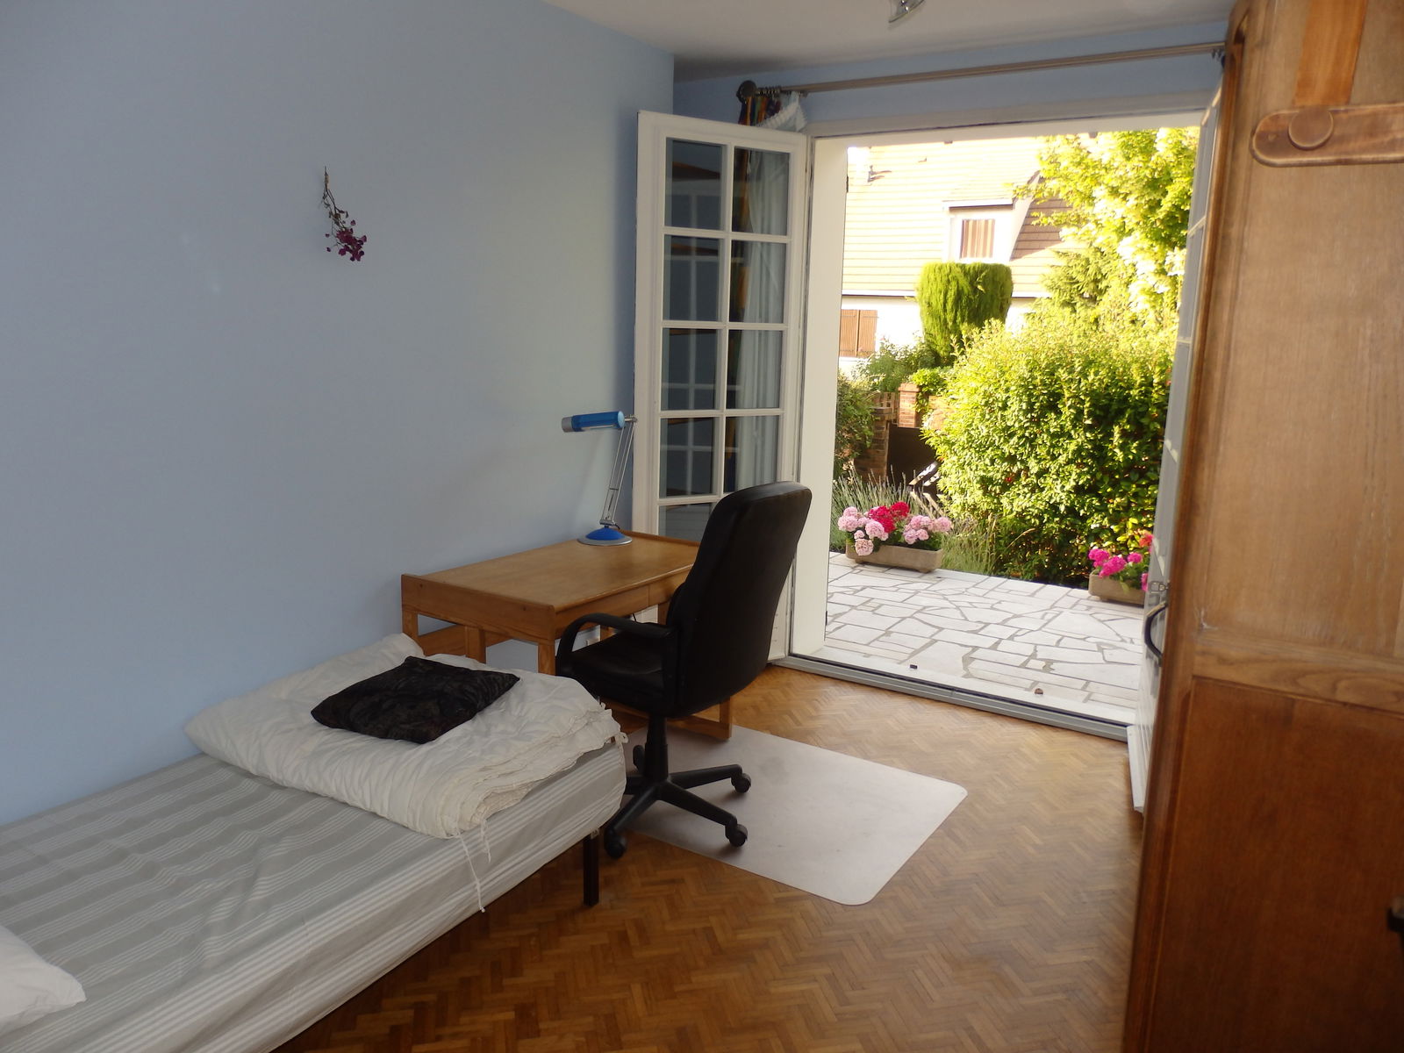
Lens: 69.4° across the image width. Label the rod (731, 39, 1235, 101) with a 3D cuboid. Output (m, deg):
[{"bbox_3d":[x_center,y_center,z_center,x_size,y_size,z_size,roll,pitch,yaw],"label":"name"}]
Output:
[{"bbox_3d":[0.977,-1.615,3.595,1.930,0.085,0.100,8,13,29],"label":"rod"}]

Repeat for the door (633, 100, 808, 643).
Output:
[{"bbox_3d":[0.056,-0.467,4.092,0.735,2.175,0.060,-4,12,-27],"label":"door"}]

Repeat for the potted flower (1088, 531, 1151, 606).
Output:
[{"bbox_3d":[2.584,0.232,5.827,0.660,0.420,0.300,8,13,29],"label":"potted flower"}]

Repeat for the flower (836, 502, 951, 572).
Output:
[{"bbox_3d":[1.278,0.038,6.643,0.740,0.440,0.300,8,13,29],"label":"flower"}]

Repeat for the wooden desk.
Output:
[{"bbox_3d":[-0.396,0.463,3.337,0.570,0.745,1.020,8,13,29],"label":"wooden desk"}]

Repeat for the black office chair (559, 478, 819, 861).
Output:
[{"bbox_3d":[-0.091,0.370,3.046,0.670,1.050,0.600,8,13,29],"label":"black office chair"}]

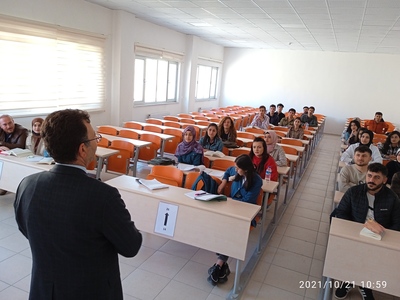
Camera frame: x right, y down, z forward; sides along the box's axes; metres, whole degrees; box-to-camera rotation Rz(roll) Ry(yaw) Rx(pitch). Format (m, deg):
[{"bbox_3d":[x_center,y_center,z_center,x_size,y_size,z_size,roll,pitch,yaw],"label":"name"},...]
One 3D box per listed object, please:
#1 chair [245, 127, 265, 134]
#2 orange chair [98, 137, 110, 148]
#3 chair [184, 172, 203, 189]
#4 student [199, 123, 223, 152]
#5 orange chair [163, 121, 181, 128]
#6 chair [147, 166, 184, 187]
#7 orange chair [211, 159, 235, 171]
[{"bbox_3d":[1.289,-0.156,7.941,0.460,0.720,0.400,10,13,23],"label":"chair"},{"bbox_3d":[-1.775,0.049,5.461,0.460,0.530,0.280,9,13,23],"label":"orange chair"},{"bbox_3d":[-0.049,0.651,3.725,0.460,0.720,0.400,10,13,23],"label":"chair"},{"bbox_3d":[0.136,0.202,5.107,0.480,1.220,0.610,10,14,23],"label":"student"},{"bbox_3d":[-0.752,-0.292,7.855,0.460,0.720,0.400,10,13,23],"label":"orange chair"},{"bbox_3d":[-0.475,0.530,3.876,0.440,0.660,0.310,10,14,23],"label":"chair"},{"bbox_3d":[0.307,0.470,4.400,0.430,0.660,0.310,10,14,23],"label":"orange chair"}]

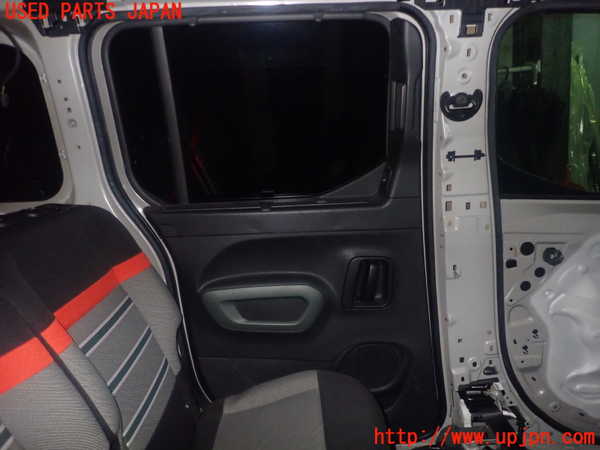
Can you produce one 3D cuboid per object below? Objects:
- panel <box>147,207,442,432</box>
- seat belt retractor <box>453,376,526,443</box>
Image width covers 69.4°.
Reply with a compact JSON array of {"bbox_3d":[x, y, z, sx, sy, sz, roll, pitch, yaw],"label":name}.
[{"bbox_3d":[-0.002,0.253,1.135,0.730,0.600,0.090,-3,9,-1],"label":"panel"},{"bbox_3d":[0.526,0.516,1.212,0.150,0.150,0.110,-1,11,0],"label":"seat belt retractor"}]

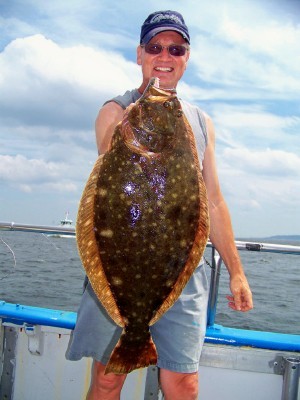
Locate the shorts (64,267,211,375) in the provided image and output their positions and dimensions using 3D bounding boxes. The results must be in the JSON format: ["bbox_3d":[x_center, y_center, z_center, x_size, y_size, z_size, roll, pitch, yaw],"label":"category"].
[{"bbox_3d":[-0.040,0.361,1.370,0.450,0.385,0.290,0,-5,3],"label":"shorts"}]

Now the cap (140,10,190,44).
[{"bbox_3d":[0.053,-0.586,1.425,0.175,0.135,0.265,4,11,-5],"label":"cap"}]

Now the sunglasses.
[{"bbox_3d":[0.050,-0.508,1.405,0.150,0.045,0.145,4,11,-5],"label":"sunglasses"}]

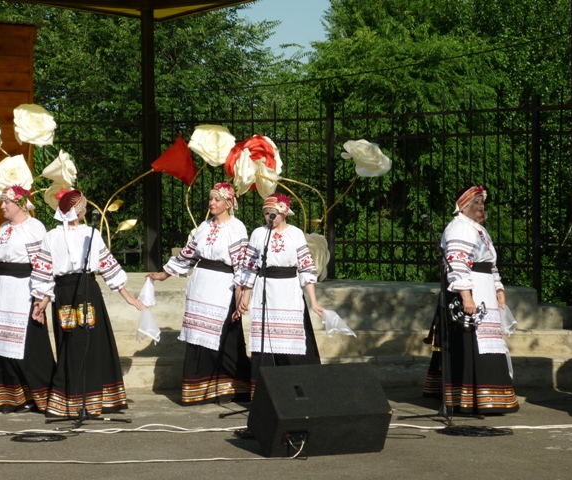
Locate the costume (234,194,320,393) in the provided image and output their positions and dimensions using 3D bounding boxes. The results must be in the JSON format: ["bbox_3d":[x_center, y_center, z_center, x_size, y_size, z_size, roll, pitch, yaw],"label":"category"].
[{"bbox_3d":[-0.065,0.450,15.200,0.630,1.600,0.440,0,1,6],"label":"costume"}]

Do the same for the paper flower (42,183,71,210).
[{"bbox_3d":[-1.981,-0.372,17.300,0.330,0.340,0.220,0,1,-12],"label":"paper flower"}]

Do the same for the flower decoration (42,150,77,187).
[{"bbox_3d":[-1.923,-0.607,16.800,0.250,0.310,0.320,0,1,28],"label":"flower decoration"}]

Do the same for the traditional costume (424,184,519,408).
[{"bbox_3d":[1.382,0.440,14.500,0.580,1.660,0.660,1,2,41],"label":"traditional costume"}]

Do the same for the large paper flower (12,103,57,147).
[{"bbox_3d":[-2.199,-1.001,17.300,0.390,0.370,0.240,0,1,-6],"label":"large paper flower"}]

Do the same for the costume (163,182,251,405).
[{"bbox_3d":[-0.603,0.411,15.200,0.600,1.690,0.450,0,1,24],"label":"costume"}]

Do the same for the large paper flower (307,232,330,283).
[{"bbox_3d":[0.251,0.154,17.400,0.340,0.430,0.220,0,1,18],"label":"large paper flower"}]

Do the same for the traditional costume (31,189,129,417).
[{"bbox_3d":[-1.505,0.446,14.350,0.720,1.650,0.550,0,1,7],"label":"traditional costume"}]

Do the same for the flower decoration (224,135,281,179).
[{"bbox_3d":[-0.293,-0.684,16.800,0.460,0.430,0.250,0,1,0],"label":"flower decoration"}]

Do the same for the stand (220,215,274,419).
[{"bbox_3d":[-0.189,0.559,14.100,0.560,1.470,0.520,0,1,0],"label":"stand"}]

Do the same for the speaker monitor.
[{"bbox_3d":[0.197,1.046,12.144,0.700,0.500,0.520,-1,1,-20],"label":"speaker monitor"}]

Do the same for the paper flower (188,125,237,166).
[{"bbox_3d":[-0.624,-0.802,16.800,0.410,0.360,0.260,0,1,0],"label":"paper flower"}]

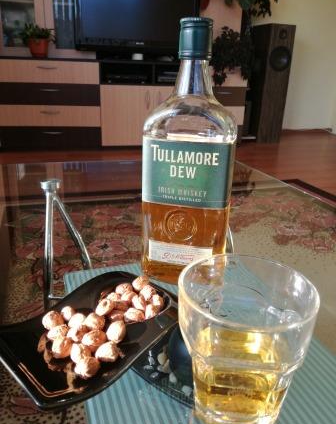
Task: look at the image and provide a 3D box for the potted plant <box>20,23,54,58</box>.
[{"bbox_3d":[-0.978,-1.285,2.618,0.237,0.238,0.222,-3,22,-12],"label":"potted plant"}]

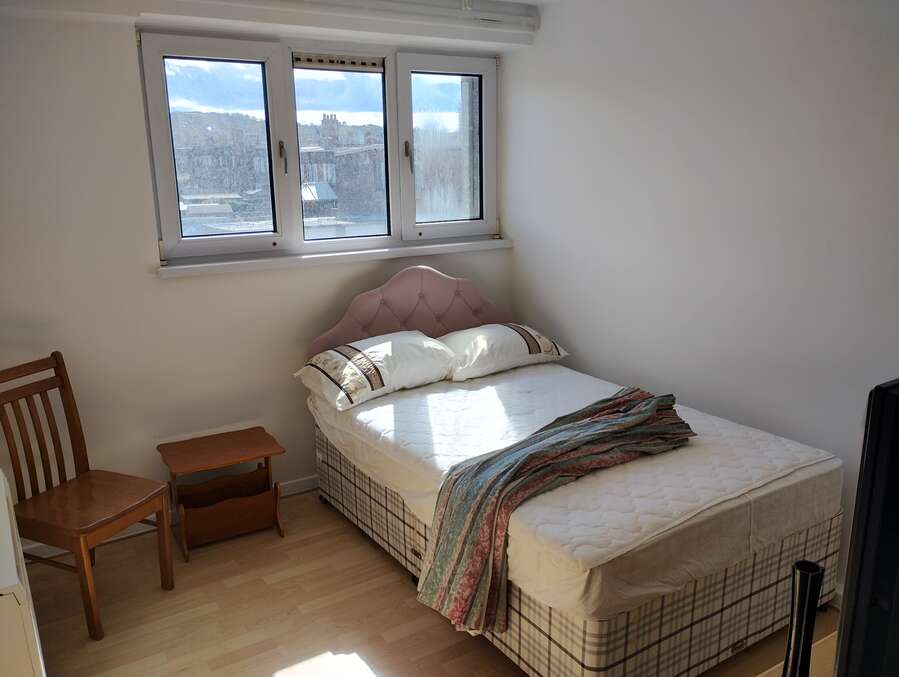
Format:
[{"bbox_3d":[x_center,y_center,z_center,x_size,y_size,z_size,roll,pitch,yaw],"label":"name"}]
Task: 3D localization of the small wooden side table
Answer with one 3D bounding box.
[{"bbox_3d":[-0.988,0.678,3.206,0.459,0.403,0.356,-9,15,-30],"label":"small wooden side table"}]

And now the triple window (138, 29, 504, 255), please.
[{"bbox_3d":[-0.503,-0.892,3.465,1.732,0.925,0.078,-9,15,-30],"label":"triple window"}]

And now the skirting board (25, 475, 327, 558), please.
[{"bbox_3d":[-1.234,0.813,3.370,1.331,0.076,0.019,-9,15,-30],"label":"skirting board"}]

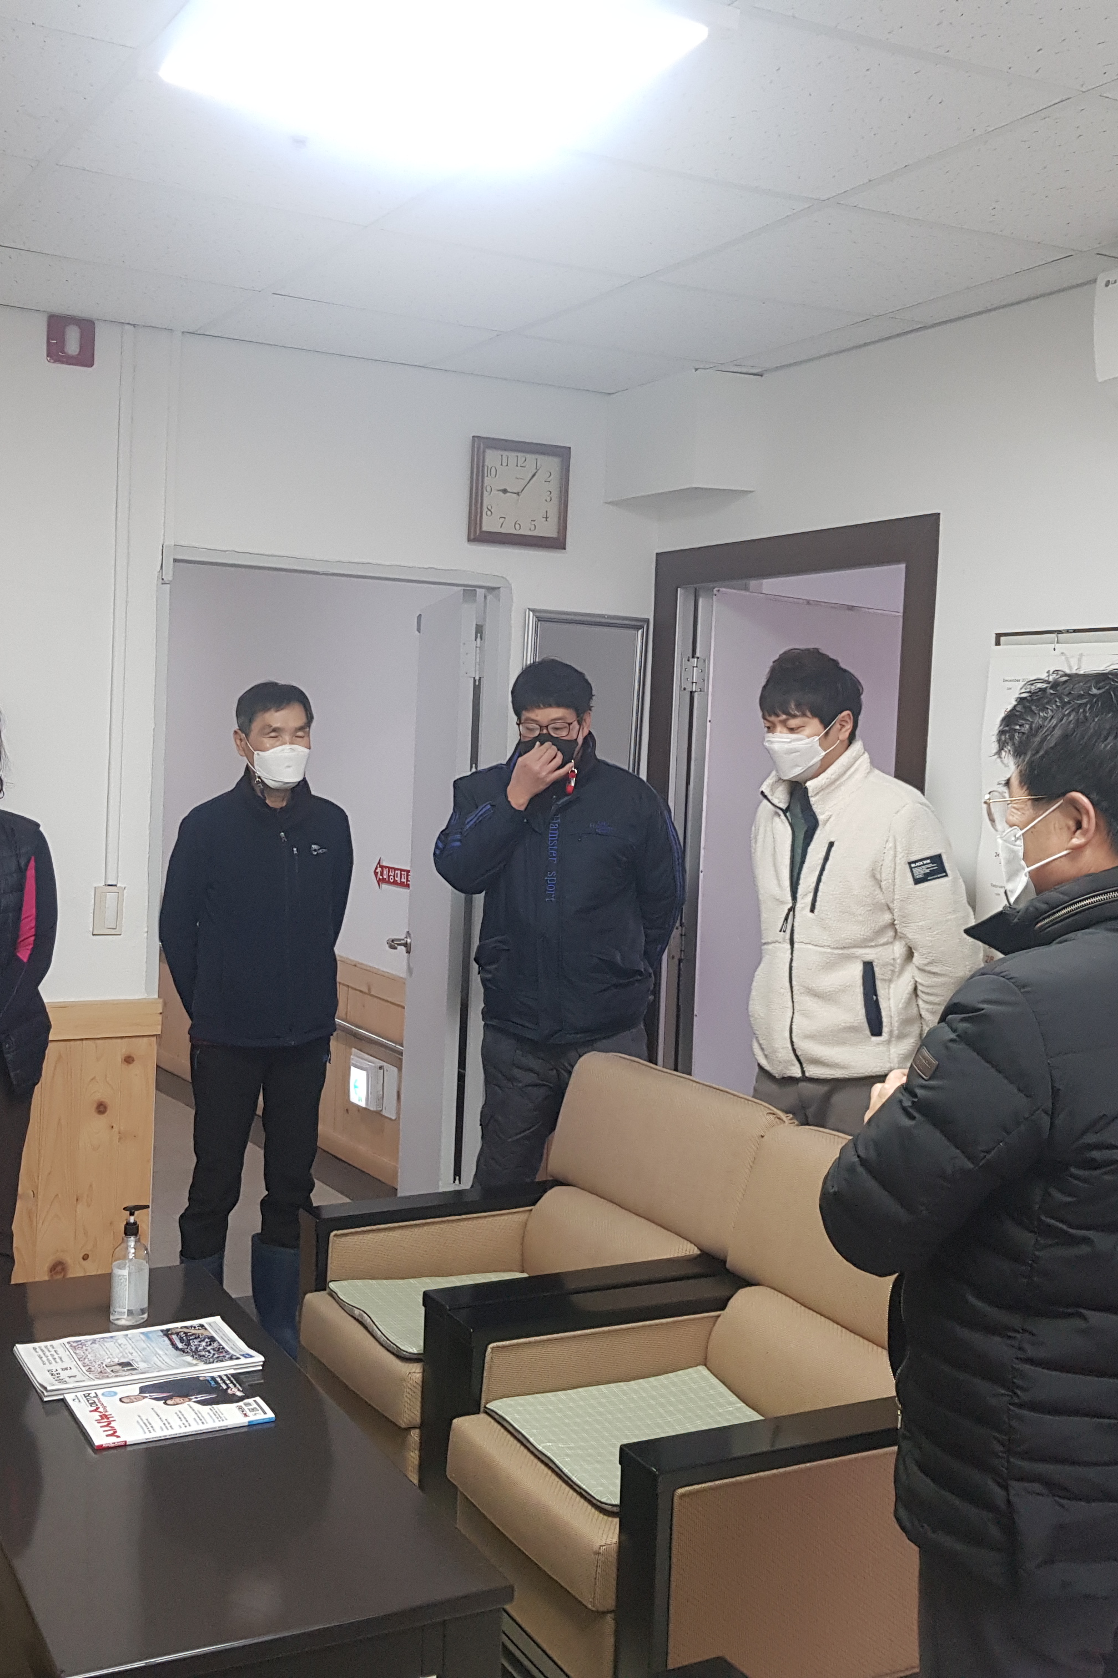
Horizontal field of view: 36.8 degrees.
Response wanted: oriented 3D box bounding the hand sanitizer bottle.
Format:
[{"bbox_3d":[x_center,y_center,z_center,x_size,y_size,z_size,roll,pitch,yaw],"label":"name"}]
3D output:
[{"bbox_3d":[-0.795,0.788,3.129,0.073,0.215,0.070,0,4,-28],"label":"hand sanitizer bottle"}]

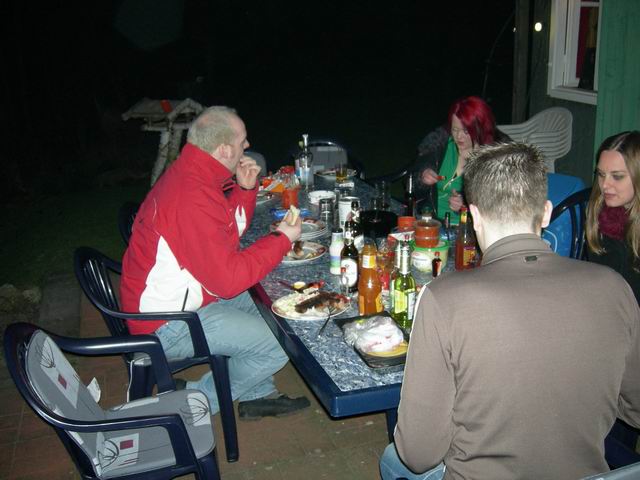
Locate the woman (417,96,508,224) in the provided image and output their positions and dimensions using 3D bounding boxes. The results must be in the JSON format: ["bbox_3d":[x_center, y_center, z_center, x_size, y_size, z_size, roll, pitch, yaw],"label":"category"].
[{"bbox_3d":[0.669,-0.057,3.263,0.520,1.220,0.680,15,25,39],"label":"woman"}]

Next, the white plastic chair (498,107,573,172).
[{"bbox_3d":[1.492,-0.443,4.774,0.570,0.900,0.570,-5,19,-11],"label":"white plastic chair"}]

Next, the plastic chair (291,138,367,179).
[{"bbox_3d":[0.076,-0.215,4.368,0.570,0.830,0.580,-5,19,-11],"label":"plastic chair"}]

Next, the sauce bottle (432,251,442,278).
[{"bbox_3d":[0.402,0.081,2.286,0.033,0.092,0.033,-3,18,1],"label":"sauce bottle"}]

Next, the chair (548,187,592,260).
[{"bbox_3d":[1.011,0.210,2.913,0.570,0.840,0.570,-9,19,-18],"label":"chair"}]

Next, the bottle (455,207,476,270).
[{"bbox_3d":[0.511,-0.008,2.332,0.069,0.223,0.069,-3,18,1],"label":"bottle"}]

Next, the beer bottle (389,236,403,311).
[{"bbox_3d":[0.257,0.110,2.106,0.064,0.231,0.064,-1,19,0],"label":"beer bottle"}]

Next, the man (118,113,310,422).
[{"bbox_3d":[-0.428,0.119,2.672,0.770,1.310,0.540,-3,19,-7],"label":"man"}]

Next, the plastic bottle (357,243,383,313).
[{"bbox_3d":[0.164,0.115,2.105,0.082,0.228,0.082,-1,19,0],"label":"plastic bottle"}]

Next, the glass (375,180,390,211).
[{"bbox_3d":[0.306,-0.215,3.215,0.060,0.123,0.060,-1,19,0],"label":"glass"}]

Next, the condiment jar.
[{"bbox_3d":[0.380,-0.026,2.355,0.084,0.086,0.084,-3,18,1],"label":"condiment jar"}]

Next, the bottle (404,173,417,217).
[{"bbox_3d":[0.391,-0.175,2.856,0.053,0.229,0.053,-3,18,1],"label":"bottle"}]

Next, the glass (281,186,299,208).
[{"bbox_3d":[-0.147,-0.208,3.273,0.082,0.087,0.082,-1,19,0],"label":"glass"}]

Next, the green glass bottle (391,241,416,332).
[{"bbox_3d":[0.245,0.126,1.904,0.062,0.259,0.062,-3,18,1],"label":"green glass bottle"}]

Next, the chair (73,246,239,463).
[{"bbox_3d":[-0.628,0.389,2.626,0.550,0.840,0.570,-5,18,-6],"label":"chair"}]

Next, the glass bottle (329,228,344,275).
[{"bbox_3d":[0.060,0.037,2.368,0.060,0.161,0.060,-3,18,1],"label":"glass bottle"}]

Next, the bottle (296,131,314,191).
[{"bbox_3d":[-0.073,-0.420,3.558,0.079,0.300,0.079,-1,19,0],"label":"bottle"}]

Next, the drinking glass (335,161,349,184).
[{"bbox_3d":[0.120,-0.377,3.714,0.065,0.110,0.065,-1,19,0],"label":"drinking glass"}]

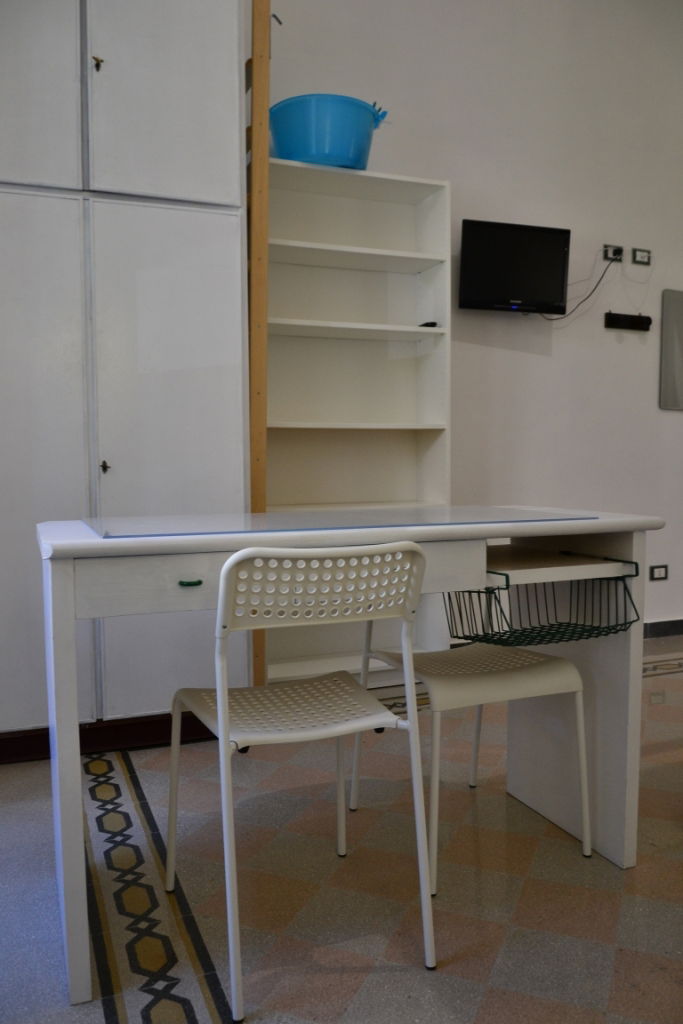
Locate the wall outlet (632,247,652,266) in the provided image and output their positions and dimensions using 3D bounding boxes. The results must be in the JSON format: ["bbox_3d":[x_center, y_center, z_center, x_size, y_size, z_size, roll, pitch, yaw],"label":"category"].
[{"bbox_3d":[1.522,-1.289,3.890,0.120,0.080,0.012,-2,4,-20],"label":"wall outlet"}]

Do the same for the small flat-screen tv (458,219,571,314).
[{"bbox_3d":[0.782,-1.103,3.457,0.520,0.368,0.070,-1,10,-16],"label":"small flat-screen tv"}]

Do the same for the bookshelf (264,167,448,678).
[{"bbox_3d":[0.026,-0.317,3.194,0.810,2.060,0.280,-2,4,-20],"label":"bookshelf"}]

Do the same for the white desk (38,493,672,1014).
[{"bbox_3d":[0.019,0.408,1.707,1.250,0.780,0.540,-2,4,-22],"label":"white desk"}]

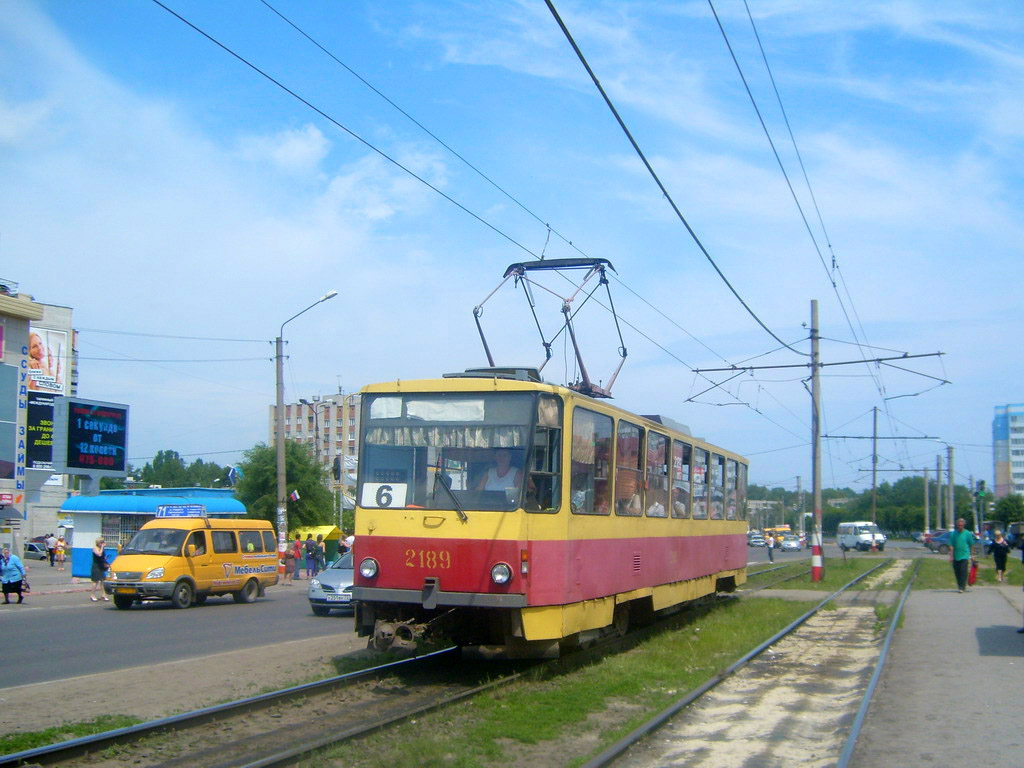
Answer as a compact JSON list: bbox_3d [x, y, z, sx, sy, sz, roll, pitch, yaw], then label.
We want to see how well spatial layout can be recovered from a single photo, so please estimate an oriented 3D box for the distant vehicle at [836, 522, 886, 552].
[{"bbox_3d":[26.590,11.712,79.000,2.050,2.200,5.400,1,-8,0],"label":"distant vehicle"}]

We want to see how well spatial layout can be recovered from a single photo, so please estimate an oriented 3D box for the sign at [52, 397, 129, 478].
[{"bbox_3d":[-19.592,2.496,48.300,0.850,3.450,3.750,-3,-9,25],"label":"sign"}]

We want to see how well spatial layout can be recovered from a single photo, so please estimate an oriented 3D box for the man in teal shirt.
[{"bbox_3d":[10.593,4.030,24.400,0.580,1.760,0.400,-3,-9,22],"label":"man in teal shirt"}]

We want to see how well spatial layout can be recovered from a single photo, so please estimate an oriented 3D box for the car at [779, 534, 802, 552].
[{"bbox_3d":[23.790,13.599,88.598,1.720,1.450,4.300,-2,-8,18],"label":"car"}]

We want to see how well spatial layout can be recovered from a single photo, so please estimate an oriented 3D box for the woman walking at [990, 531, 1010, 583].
[{"bbox_3d":[15.211,5.378,32.408,0.550,1.600,0.380,-3,-8,24],"label":"woman walking"}]

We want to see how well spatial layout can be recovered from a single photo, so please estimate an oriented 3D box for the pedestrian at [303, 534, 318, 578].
[{"bbox_3d":[-7.470,6.402,38.512,0.550,1.660,0.380,0,-8,3],"label":"pedestrian"}]

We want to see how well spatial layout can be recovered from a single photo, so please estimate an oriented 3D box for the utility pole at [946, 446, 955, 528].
[{"bbox_3d":[37.354,9.746,88.581,0.380,8.600,0.380,-3,-8,22],"label":"utility pole"}]

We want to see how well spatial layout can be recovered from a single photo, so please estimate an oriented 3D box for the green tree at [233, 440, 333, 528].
[{"bbox_3d":[-12.019,6.414,55.425,5.000,6.300,5.000,-3,-8,22],"label":"green tree"}]

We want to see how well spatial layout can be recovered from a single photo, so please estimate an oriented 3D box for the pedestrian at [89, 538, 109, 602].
[{"bbox_3d":[-10.581,4.770,26.711,0.480,1.640,0.450,-3,-8,21],"label":"pedestrian"}]

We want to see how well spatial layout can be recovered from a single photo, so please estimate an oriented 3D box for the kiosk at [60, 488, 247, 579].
[{"bbox_3d":[-14.265,5.929,41.200,6.800,3.450,3.100,-2,-8,22],"label":"kiosk"}]

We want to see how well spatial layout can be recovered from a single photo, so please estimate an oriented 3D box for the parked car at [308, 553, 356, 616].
[{"bbox_3d":[-2.798,4.254,23.081,1.760,1.480,4.560,-2,-8,15],"label":"parked car"}]

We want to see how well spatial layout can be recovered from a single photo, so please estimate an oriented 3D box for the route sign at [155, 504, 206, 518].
[{"bbox_3d":[-8.344,3.214,26.100,1.400,0.330,0.180,-3,-8,21],"label":"route sign"}]

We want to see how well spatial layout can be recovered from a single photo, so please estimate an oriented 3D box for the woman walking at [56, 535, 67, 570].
[{"bbox_3d":[-21.015,7.884,48.300,0.500,1.650,0.360,3,-8,-17],"label":"woman walking"}]

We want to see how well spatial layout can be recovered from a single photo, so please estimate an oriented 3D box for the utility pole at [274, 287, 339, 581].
[{"bbox_3d":[-7.632,1.817,39.160,2.350,10.800,0.500,-3,-8,22],"label":"utility pole"}]

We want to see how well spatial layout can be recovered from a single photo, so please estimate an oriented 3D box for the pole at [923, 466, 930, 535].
[{"bbox_3d":[46.494,13.612,116.000,0.300,8.700,0.300,-2,-8,22],"label":"pole"}]

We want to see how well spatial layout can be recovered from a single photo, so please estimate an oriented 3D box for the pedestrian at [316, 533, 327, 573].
[{"bbox_3d":[-7.228,6.480,39.310,0.460,1.630,0.360,-1,-8,11],"label":"pedestrian"}]

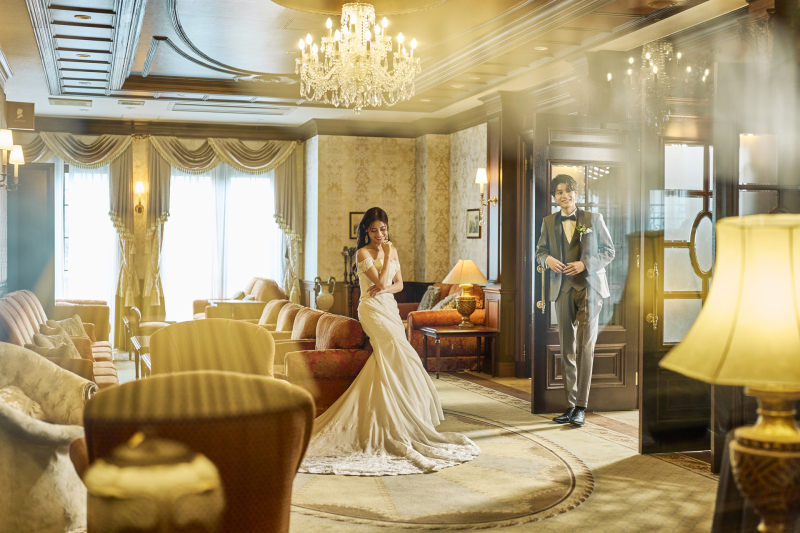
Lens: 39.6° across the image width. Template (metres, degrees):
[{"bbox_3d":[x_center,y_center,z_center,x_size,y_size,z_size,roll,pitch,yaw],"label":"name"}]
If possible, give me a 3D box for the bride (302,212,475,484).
[{"bbox_3d":[-0.064,0.367,6.820,1.200,1.530,1.500,0,1,-20],"label":"bride"}]

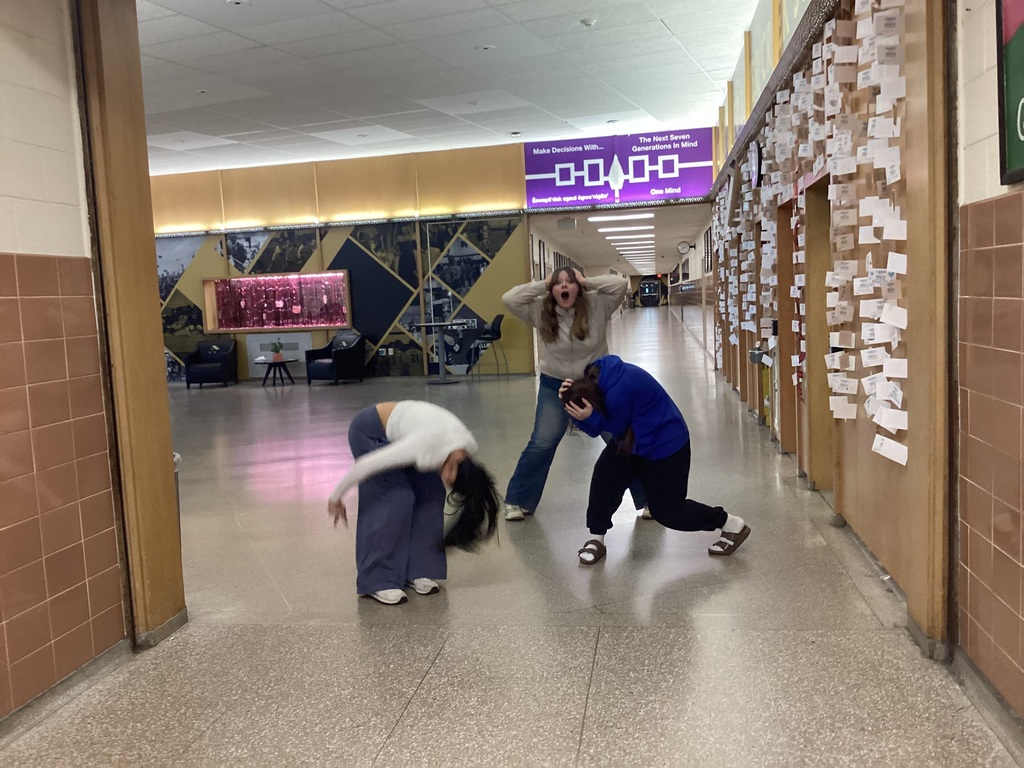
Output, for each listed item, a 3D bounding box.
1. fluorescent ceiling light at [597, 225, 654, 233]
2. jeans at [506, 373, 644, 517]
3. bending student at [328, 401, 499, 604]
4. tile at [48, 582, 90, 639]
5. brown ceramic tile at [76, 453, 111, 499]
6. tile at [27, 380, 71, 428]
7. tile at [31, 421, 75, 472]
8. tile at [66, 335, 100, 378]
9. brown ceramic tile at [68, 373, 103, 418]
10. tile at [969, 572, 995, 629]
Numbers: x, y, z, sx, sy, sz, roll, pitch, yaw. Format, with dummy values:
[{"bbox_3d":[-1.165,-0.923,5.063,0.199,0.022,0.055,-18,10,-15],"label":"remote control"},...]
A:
[{"bbox_3d":[2.450,-3.330,19.614,1.220,0.080,0.420,-2,5,9],"label":"fluorescent ceiling light"},{"bbox_3d":[0.383,0.355,5.856,0.900,0.900,0.370,-2,5,4],"label":"jeans"},{"bbox_3d":[-0.463,0.540,4.333,0.720,0.924,0.500,-1,6,19],"label":"bending student"},{"bbox_3d":[-1.672,0.854,3.460,0.012,0.152,0.224,-2,5,9],"label":"tile"},{"bbox_3d":[-1.676,0.365,3.662,0.015,0.153,0.210,-2,6,9],"label":"brown ceramic tile"},{"bbox_3d":[-1.664,0.073,3.297,0.012,0.147,0.217,-2,6,10],"label":"tile"},{"bbox_3d":[-1.682,0.227,3.361,0.012,0.149,0.223,-2,5,9],"label":"tile"},{"bbox_3d":[-1.663,-0.103,3.547,0.012,0.149,0.205,-2,5,9],"label":"tile"},{"bbox_3d":[-1.656,0.051,3.561,0.012,0.149,0.205,-2,5,9],"label":"brown ceramic tile"},{"bbox_3d":[1.531,0.713,2.985,0.012,0.147,0.211,-2,6,9],"label":"tile"}]

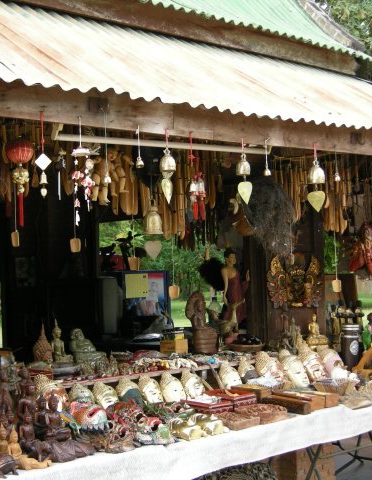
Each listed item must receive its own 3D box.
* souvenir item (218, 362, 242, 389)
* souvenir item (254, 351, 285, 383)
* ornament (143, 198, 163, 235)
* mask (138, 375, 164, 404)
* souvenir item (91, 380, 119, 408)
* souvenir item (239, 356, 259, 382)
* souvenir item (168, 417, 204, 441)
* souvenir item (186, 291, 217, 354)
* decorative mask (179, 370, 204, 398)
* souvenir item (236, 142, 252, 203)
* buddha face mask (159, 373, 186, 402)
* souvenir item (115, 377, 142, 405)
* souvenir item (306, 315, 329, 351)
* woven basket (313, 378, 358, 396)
[{"bbox_3d":[0.241,0.741,4.806,0.113,0.171,0.077,0,-39,-42],"label":"souvenir item"},{"bbox_3d":[0.471,0.719,5.011,0.141,0.214,0.096,0,-39,-42],"label":"souvenir item"},{"bbox_3d":[-0.153,-0.106,4.050,0.090,0.160,0.090,-2,-2,0],"label":"ornament"},{"bbox_3d":[-0.164,0.706,4.200,0.105,0.155,0.070,0,-41,-43],"label":"mask"},{"bbox_3d":[-0.386,0.742,4.250,0.103,0.156,0.070,0,-39,-42],"label":"souvenir item"},{"bbox_3d":[0.337,0.700,4.750,0.100,0.155,0.070,0,-41,-43],"label":"souvenir item"},{"bbox_3d":[0.003,0.794,3.756,0.090,0.075,0.140,0,-2,-42],"label":"souvenir item"},{"bbox_3d":[0.090,0.480,5.200,0.150,0.375,0.150,0,-3,-42],"label":"souvenir item"},{"bbox_3d":[0.039,0.755,4.626,0.112,0.170,0.076,0,-39,-42],"label":"decorative mask"},{"bbox_3d":[0.254,-0.297,3.850,0.066,0.278,0.060,-1,-1,6],"label":"souvenir item"},{"bbox_3d":[-0.069,0.752,4.530,0.116,0.175,0.079,0,-39,-42],"label":"buddha face mask"},{"bbox_3d":[-0.281,0.746,4.342,0.107,0.162,0.073,0,-39,-42],"label":"souvenir item"},{"bbox_3d":[0.785,0.551,5.300,0.125,0.210,0.090,-1,-3,-32],"label":"souvenir item"},{"bbox_3d":[0.757,0.747,4.500,0.150,0.075,0.190,0,-3,-43],"label":"woven basket"}]

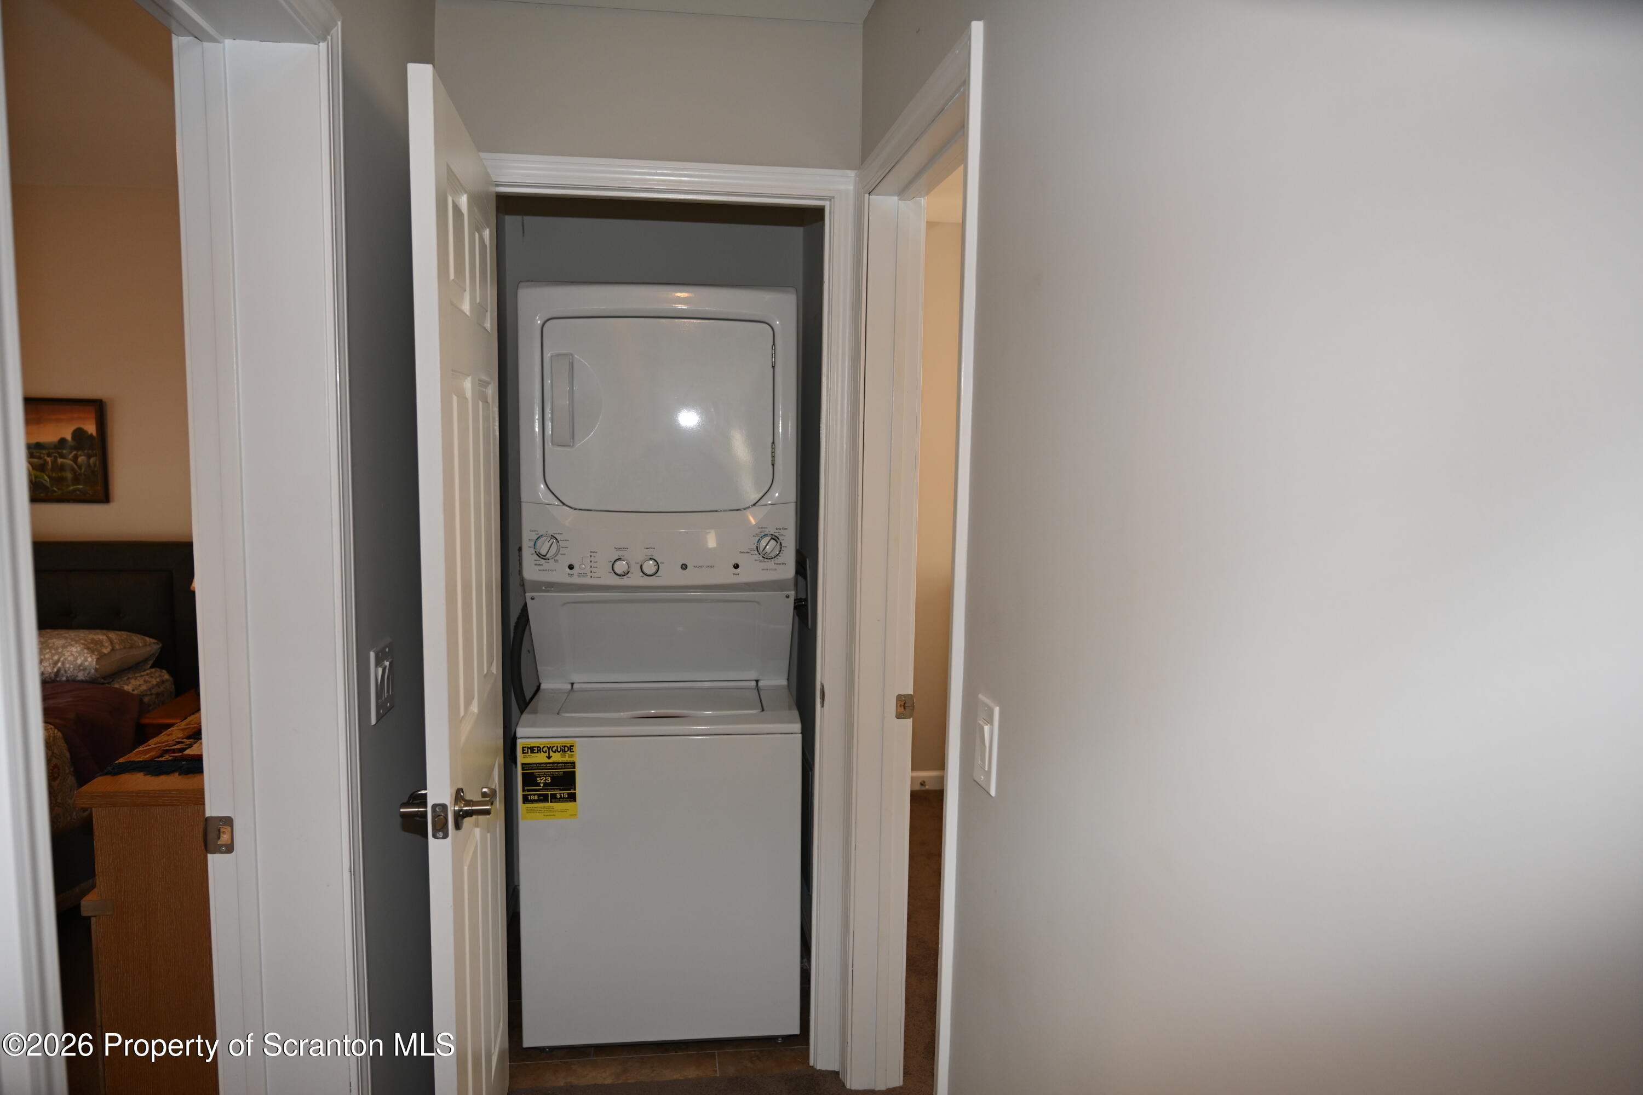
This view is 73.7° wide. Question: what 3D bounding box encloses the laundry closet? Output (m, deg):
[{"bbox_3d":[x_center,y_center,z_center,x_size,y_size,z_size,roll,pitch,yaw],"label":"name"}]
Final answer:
[{"bbox_3d":[-0.433,0.199,2.971,0.790,2.080,0.900,0,7,-8],"label":"laundry closet"}]

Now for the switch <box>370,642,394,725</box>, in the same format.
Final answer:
[{"bbox_3d":[-0.754,0.232,1.895,0.013,0.123,0.120,0,7,-8],"label":"switch"}]

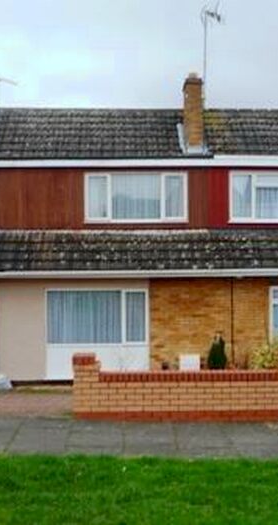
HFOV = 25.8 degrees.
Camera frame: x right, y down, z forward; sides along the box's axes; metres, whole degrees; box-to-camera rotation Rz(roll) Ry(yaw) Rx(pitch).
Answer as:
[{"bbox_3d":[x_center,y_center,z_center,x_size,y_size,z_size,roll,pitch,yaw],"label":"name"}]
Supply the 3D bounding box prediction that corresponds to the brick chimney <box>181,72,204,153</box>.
[{"bbox_3d":[1.464,-4.030,16.300,0.420,2.050,0.900,-1,0,-2],"label":"brick chimney"}]

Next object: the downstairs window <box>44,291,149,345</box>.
[{"bbox_3d":[-0.937,1.191,13.379,2.270,1.240,0.100,-1,0,-2],"label":"downstairs window"}]

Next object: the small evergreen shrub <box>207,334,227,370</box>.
[{"bbox_3d":[1.566,1.915,12.100,0.400,1.000,0.400,-1,0,-2],"label":"small evergreen shrub"}]

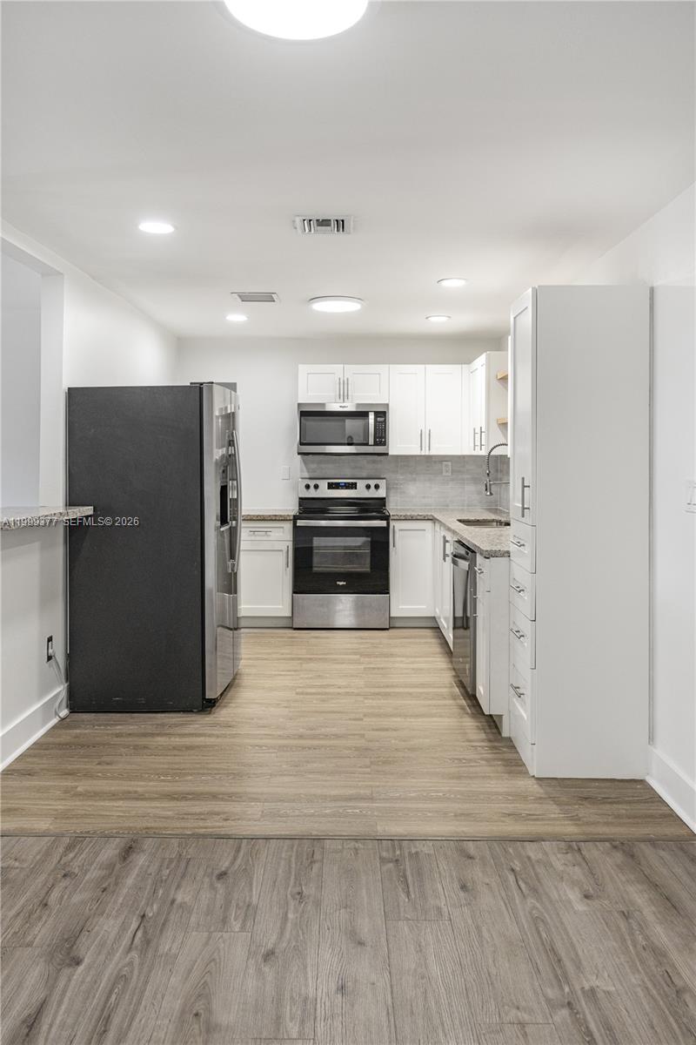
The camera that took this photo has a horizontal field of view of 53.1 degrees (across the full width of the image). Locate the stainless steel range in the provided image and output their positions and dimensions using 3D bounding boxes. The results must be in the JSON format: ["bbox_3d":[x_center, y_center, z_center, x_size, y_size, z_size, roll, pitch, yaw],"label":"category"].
[{"bbox_3d":[-0.050,0.235,5.790,0.760,1.180,0.690,0,3,1],"label":"stainless steel range"}]

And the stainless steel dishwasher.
[{"bbox_3d":[0.925,0.528,3.935,0.610,0.810,0.600,0,3,1],"label":"stainless steel dishwasher"}]

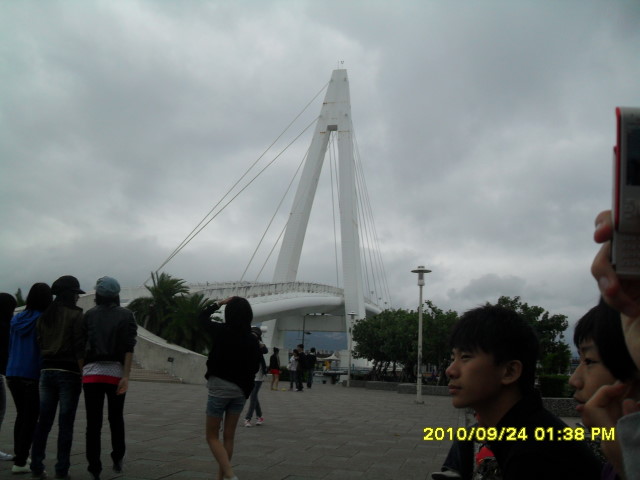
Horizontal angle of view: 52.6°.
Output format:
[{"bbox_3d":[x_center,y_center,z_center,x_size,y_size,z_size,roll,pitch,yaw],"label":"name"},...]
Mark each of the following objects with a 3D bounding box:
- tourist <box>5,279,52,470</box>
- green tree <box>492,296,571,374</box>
[{"bbox_3d":[-2.483,1.162,5.573,0.460,1.594,0.330,0,-11,12],"label":"tourist"},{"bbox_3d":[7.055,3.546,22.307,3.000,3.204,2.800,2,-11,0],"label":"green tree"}]

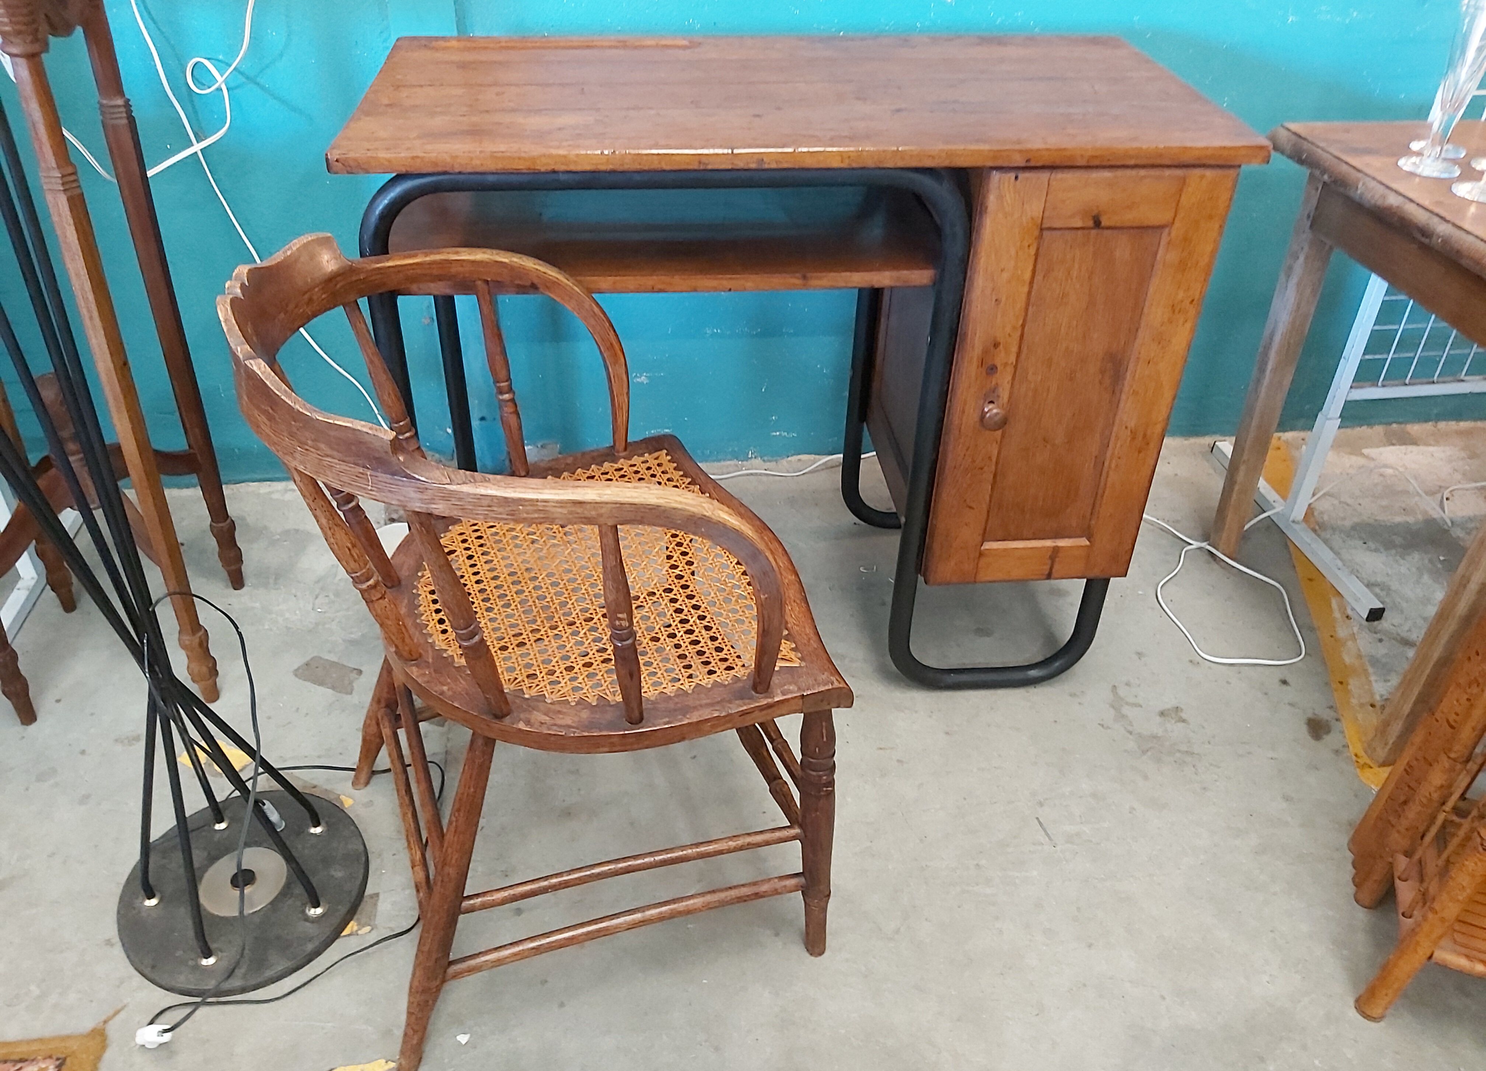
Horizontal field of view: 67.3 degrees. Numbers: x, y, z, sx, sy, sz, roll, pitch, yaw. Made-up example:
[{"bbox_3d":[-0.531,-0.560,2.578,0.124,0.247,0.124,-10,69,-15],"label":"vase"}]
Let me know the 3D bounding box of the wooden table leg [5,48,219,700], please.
[{"bbox_3d":[-0.736,-0.122,1.355,0.043,0.876,0.043,1,36,-6],"label":"wooden table leg"}]

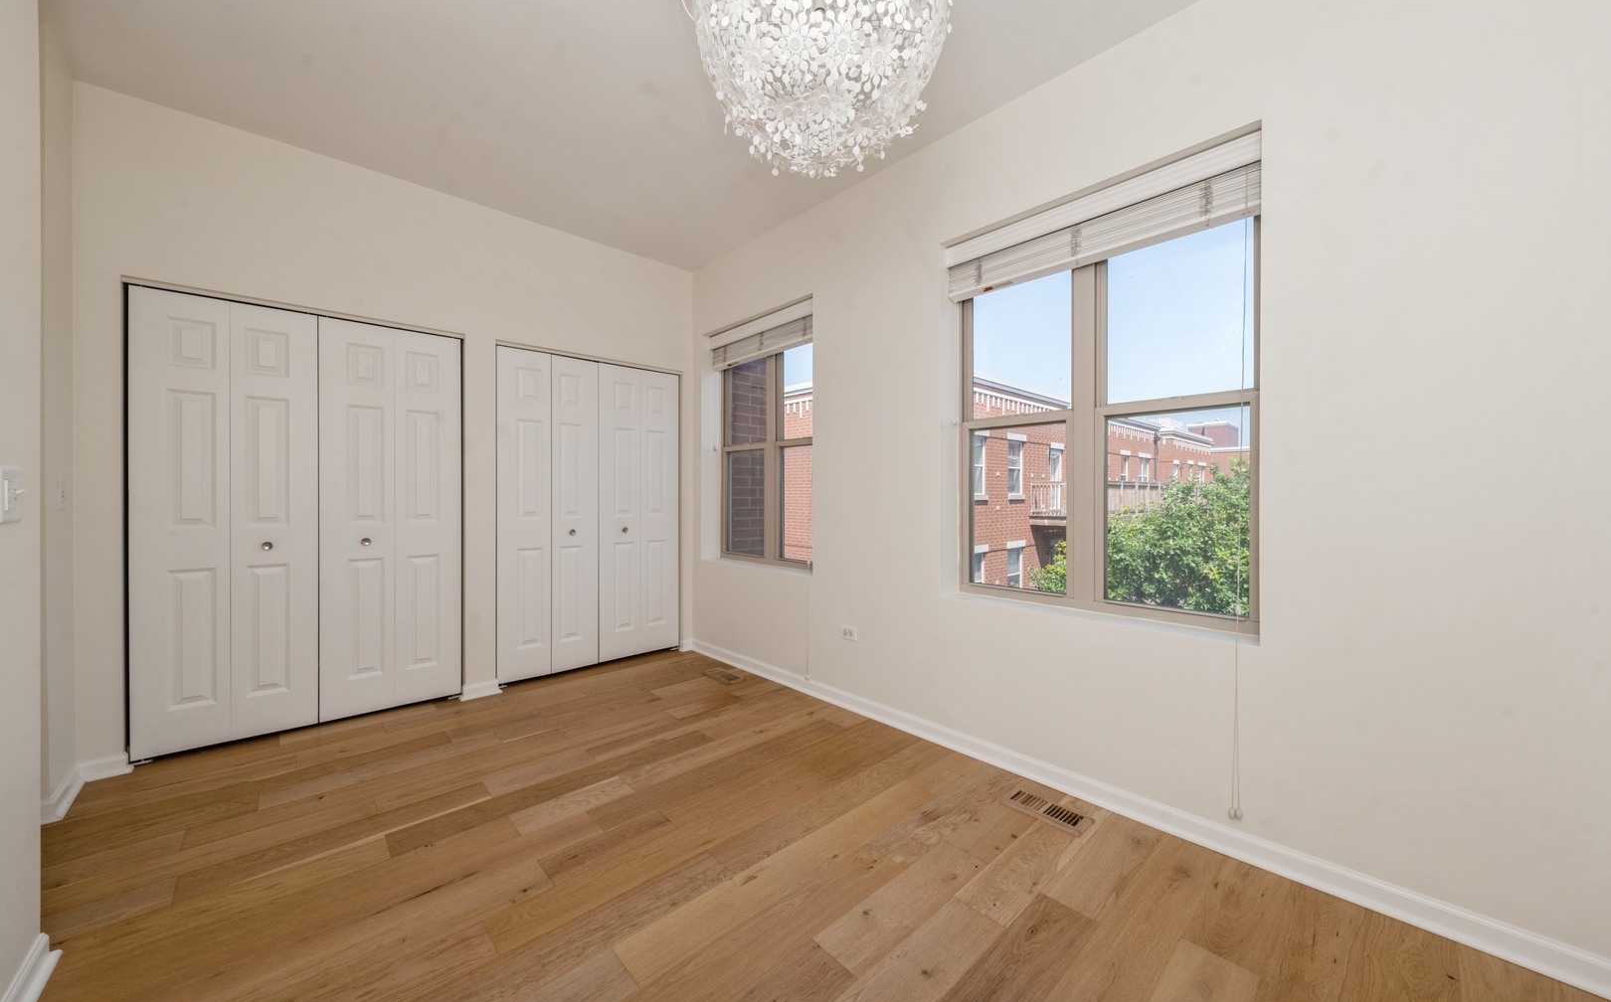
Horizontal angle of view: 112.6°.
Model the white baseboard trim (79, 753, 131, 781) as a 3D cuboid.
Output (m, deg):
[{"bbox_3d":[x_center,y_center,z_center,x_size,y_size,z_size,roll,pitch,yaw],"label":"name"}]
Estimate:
[{"bbox_3d":[-2.859,1.090,2.194,0.139,0.083,0.024,0,1,-42],"label":"white baseboard trim"}]

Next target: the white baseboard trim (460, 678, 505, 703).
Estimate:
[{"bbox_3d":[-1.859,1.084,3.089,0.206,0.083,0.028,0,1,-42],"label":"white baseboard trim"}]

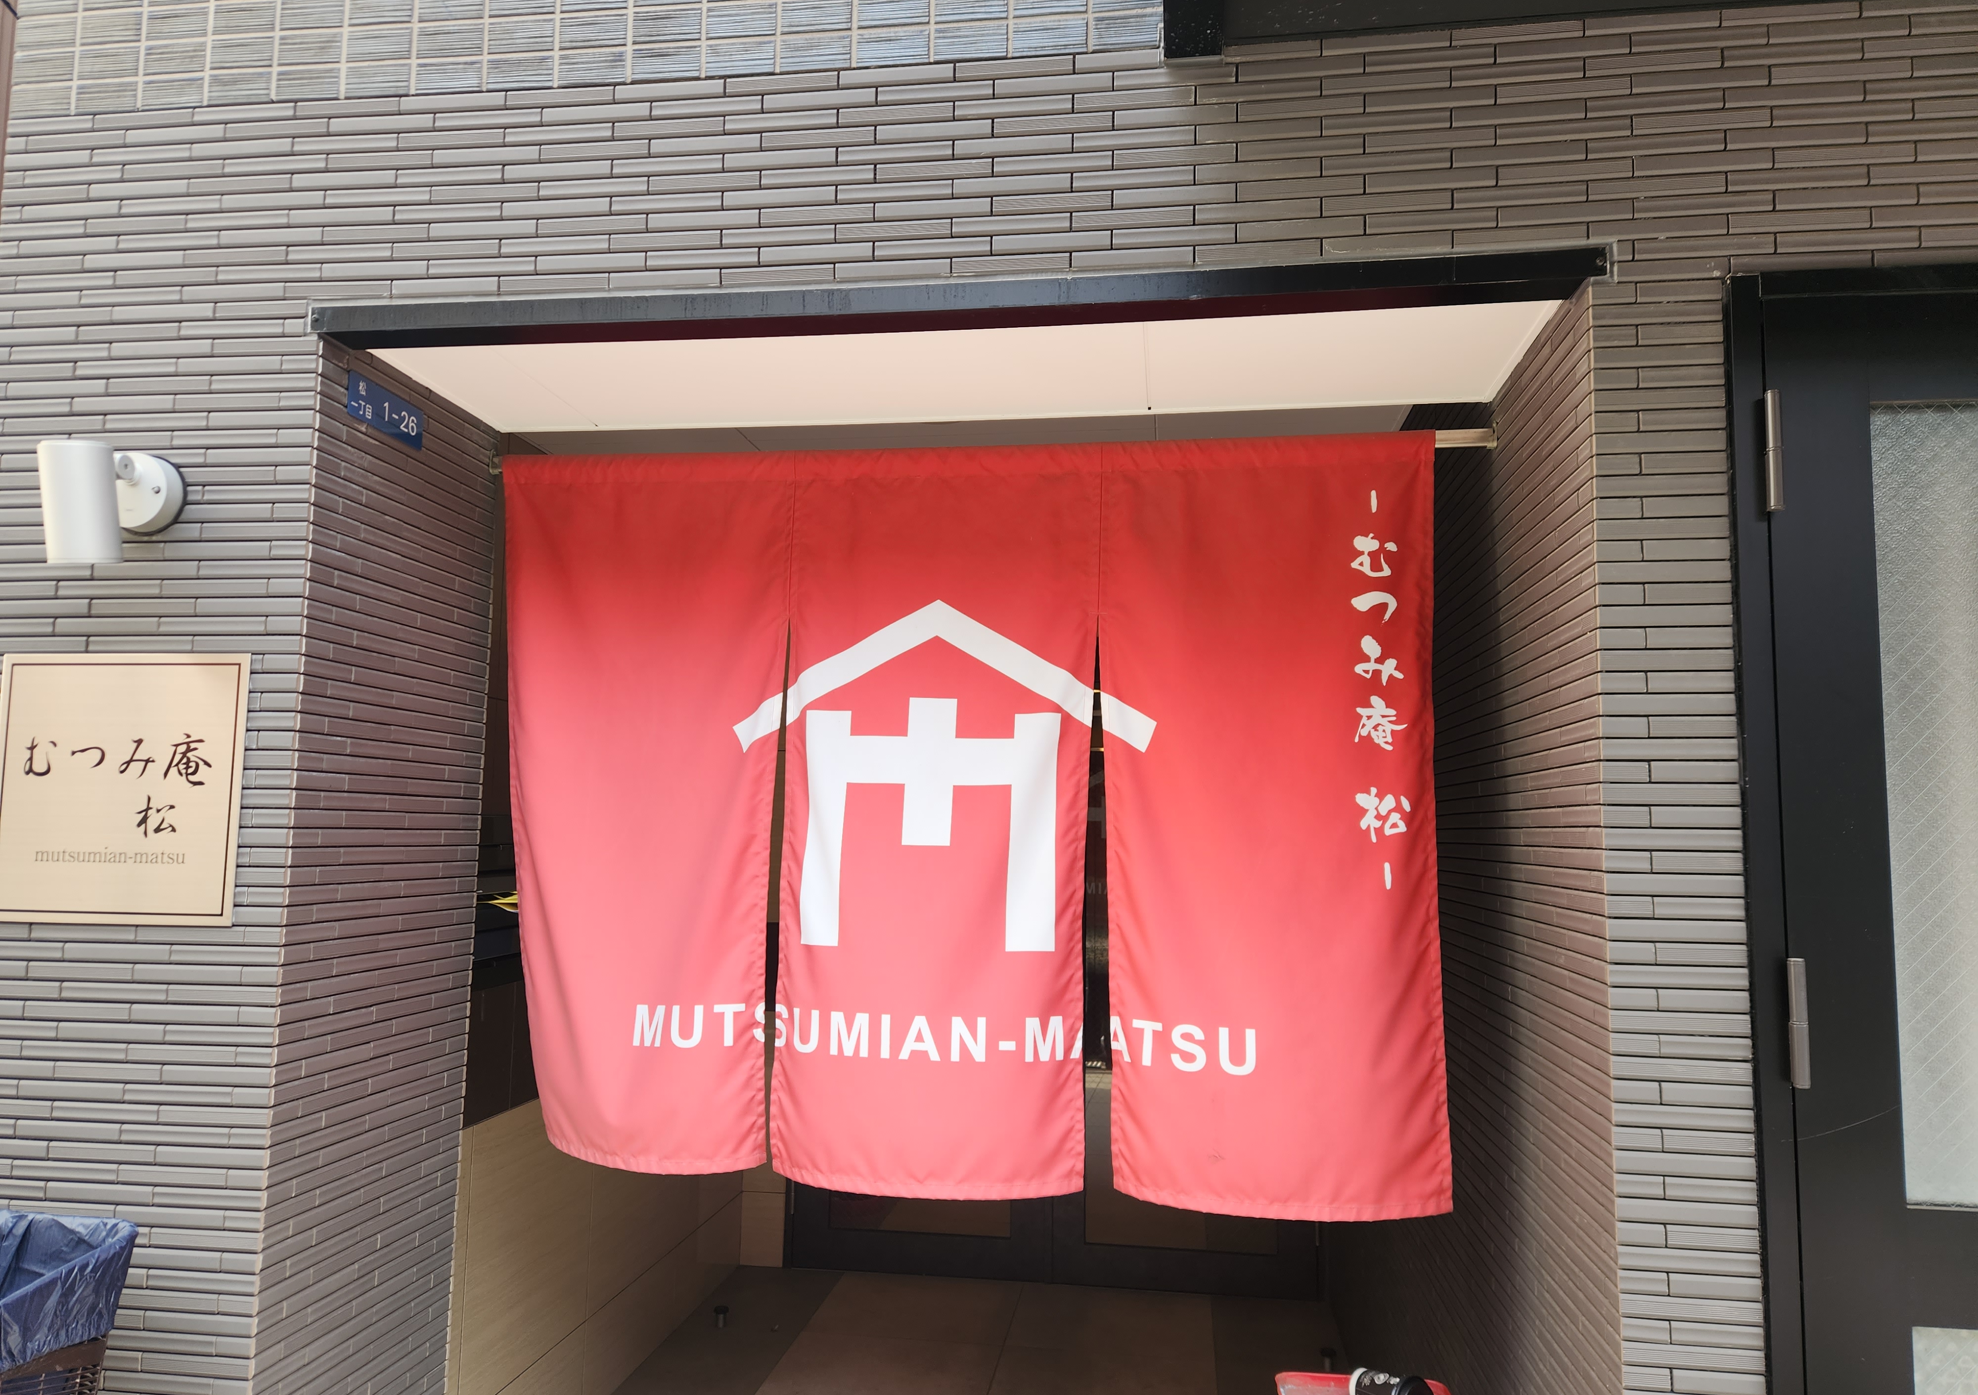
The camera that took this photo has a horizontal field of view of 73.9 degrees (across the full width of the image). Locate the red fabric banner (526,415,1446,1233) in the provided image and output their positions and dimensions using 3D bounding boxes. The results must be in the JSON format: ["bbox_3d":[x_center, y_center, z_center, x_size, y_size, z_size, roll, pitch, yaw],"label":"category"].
[{"bbox_3d":[-0.087,0.151,1.953,1.490,1.120,0.180,0,-6,8],"label":"red fabric banner"}]

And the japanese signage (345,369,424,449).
[{"bbox_3d":[-0.853,-0.406,1.874,0.008,0.061,0.178,0,-6,8],"label":"japanese signage"}]

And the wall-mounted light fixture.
[{"bbox_3d":[-1.127,-0.248,1.664,0.116,0.171,0.157,0,-6,8],"label":"wall-mounted light fixture"}]

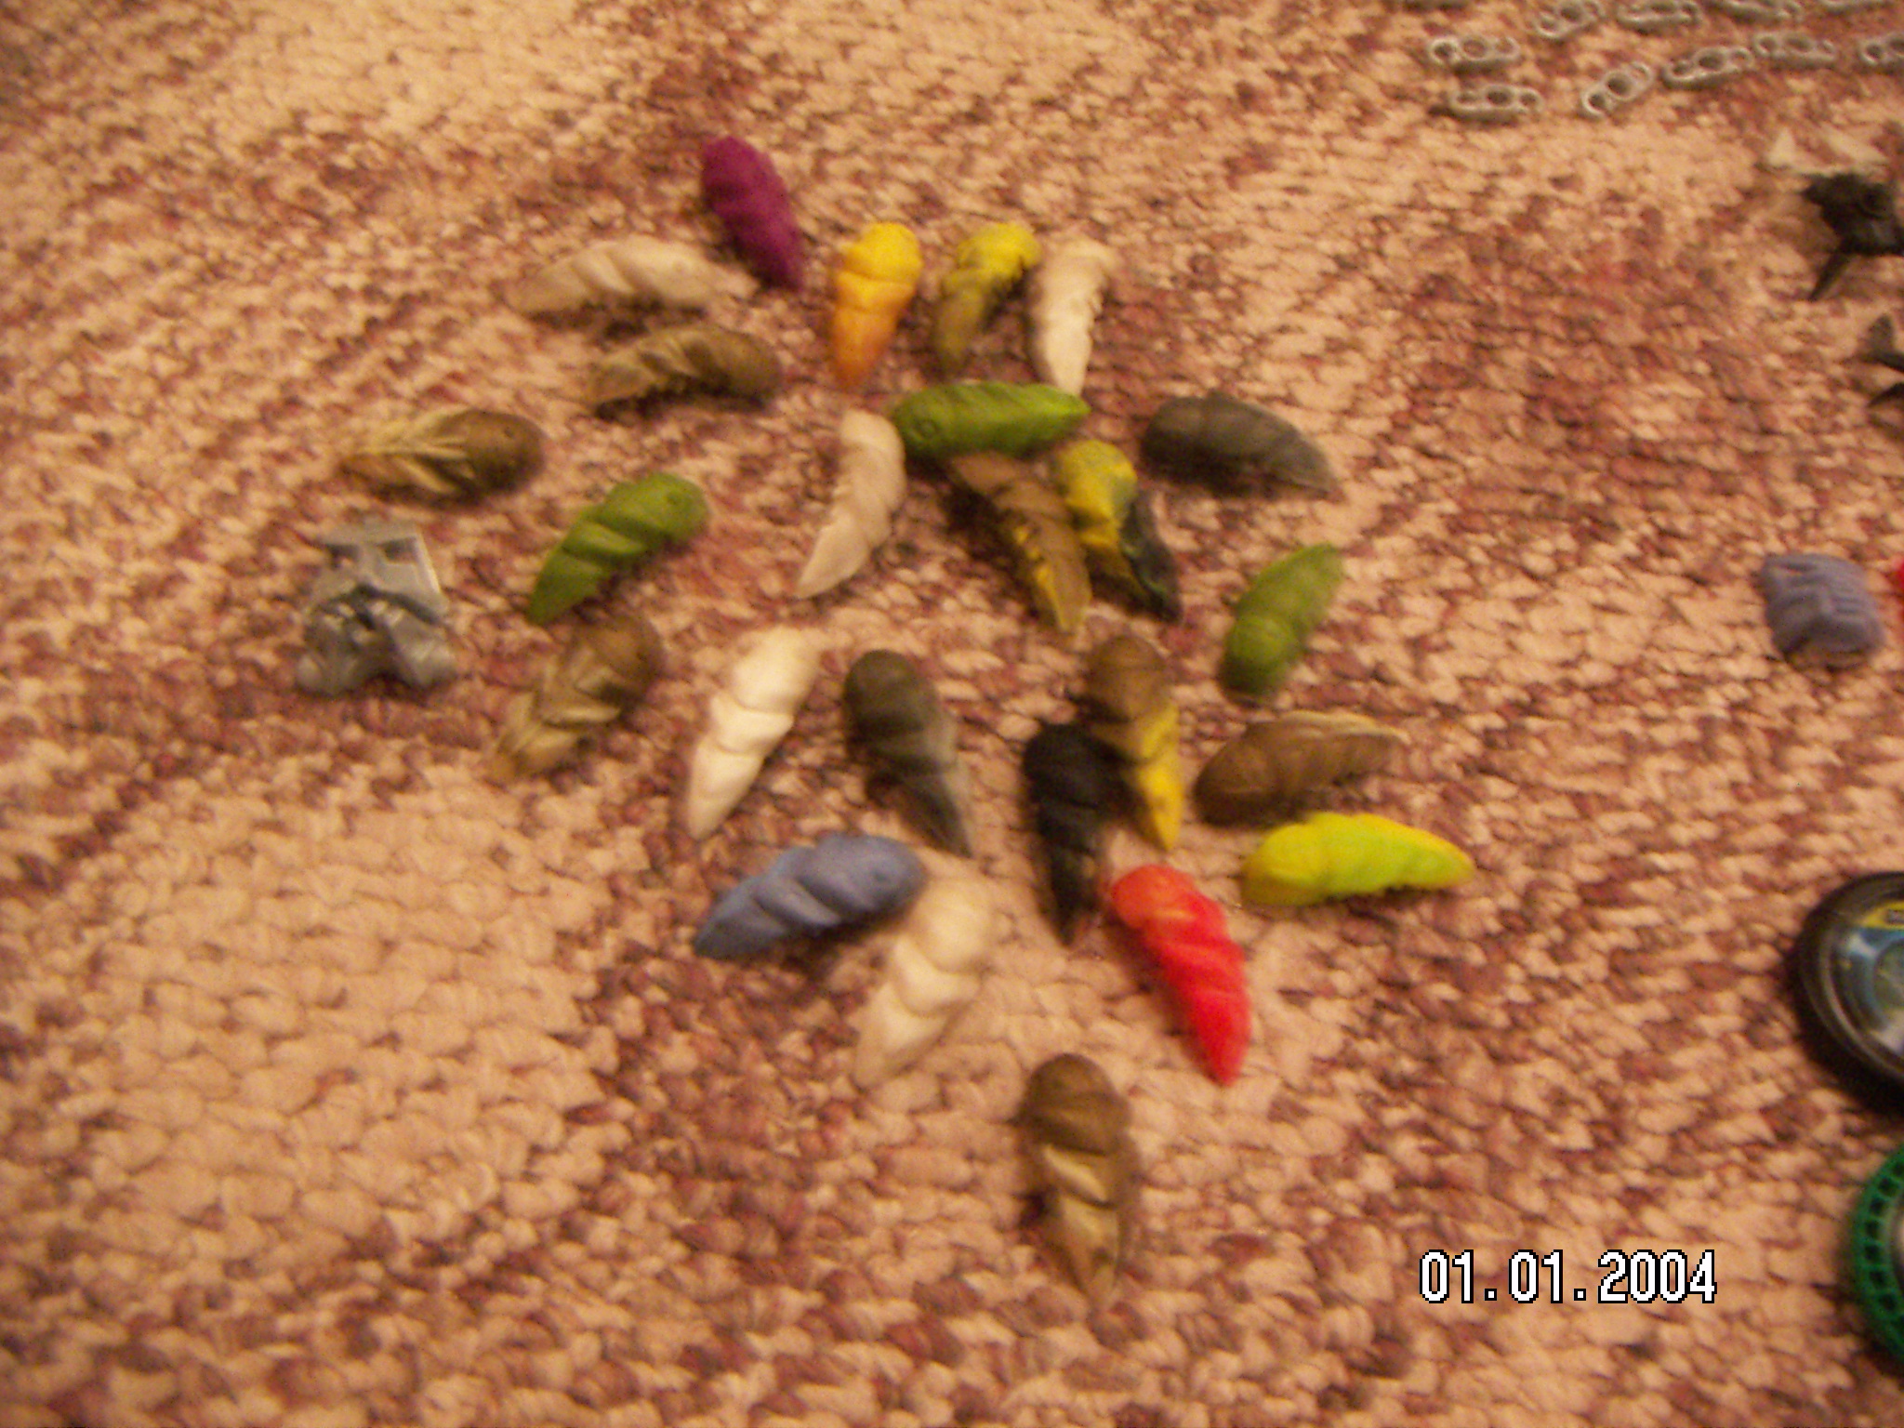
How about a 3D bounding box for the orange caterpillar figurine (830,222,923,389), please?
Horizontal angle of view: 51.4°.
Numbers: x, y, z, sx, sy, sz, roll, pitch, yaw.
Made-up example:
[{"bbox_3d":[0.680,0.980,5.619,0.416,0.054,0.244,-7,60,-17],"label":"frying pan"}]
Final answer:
[{"bbox_3d":[-0.018,-0.093,0.454,0.019,0.016,0.047,14,63,3],"label":"orange caterpillar figurine"}]

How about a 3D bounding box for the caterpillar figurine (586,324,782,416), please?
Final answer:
[{"bbox_3d":[-0.068,-0.088,0.504,0.051,0.015,0.017,-12,59,-8],"label":"caterpillar figurine"}]

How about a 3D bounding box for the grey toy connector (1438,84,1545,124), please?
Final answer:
[{"bbox_3d":[0.139,-0.157,0.511,0.024,0.004,0.008,2,60,1],"label":"grey toy connector"}]

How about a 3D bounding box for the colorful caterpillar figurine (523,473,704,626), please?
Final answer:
[{"bbox_3d":[-0.074,-0.037,0.433,0.046,0.015,0.017,-35,66,-19],"label":"colorful caterpillar figurine"}]

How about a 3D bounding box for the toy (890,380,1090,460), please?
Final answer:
[{"bbox_3d":[0.009,-0.066,0.442,0.045,0.016,0.018,-6,64,-7],"label":"toy"}]

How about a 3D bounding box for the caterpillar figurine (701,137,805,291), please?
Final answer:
[{"bbox_3d":[-0.046,-0.117,0.464,0.018,0.016,0.048,-21,67,-14],"label":"caterpillar figurine"}]

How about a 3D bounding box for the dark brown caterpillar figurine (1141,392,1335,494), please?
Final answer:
[{"bbox_3d":[0.071,-0.067,0.491,0.050,0.015,0.017,13,59,8],"label":"dark brown caterpillar figurine"}]

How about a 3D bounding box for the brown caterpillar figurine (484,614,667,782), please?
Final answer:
[{"bbox_3d":[-0.077,-0.003,0.404,0.019,0.016,0.046,34,66,13],"label":"brown caterpillar figurine"}]

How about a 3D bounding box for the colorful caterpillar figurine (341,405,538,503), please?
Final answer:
[{"bbox_3d":[-0.115,-0.058,0.445,0.046,0.015,0.017,1,60,0],"label":"colorful caterpillar figurine"}]

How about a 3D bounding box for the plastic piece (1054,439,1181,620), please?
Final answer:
[{"bbox_3d":[0.037,-0.041,0.437,0.017,0.015,0.046,-18,62,-11],"label":"plastic piece"}]

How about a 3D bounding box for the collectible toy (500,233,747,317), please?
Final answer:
[{"bbox_3d":[-0.087,-0.114,0.520,0.055,0.015,0.017,-5,58,-3],"label":"collectible toy"}]

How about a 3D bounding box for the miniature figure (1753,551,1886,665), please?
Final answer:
[{"bbox_3d":[0.191,-0.023,0.434,0.026,0.012,0.026,0,63,-4],"label":"miniature figure"}]

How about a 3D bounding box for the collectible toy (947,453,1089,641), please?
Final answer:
[{"bbox_3d":[0.016,-0.040,0.435,0.017,0.016,0.047,-22,62,-12],"label":"collectible toy"}]

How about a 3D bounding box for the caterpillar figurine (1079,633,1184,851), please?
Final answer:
[{"bbox_3d":[0.044,0.005,0.446,0.017,0.015,0.052,-8,58,-5],"label":"caterpillar figurine"}]

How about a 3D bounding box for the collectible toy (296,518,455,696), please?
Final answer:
[{"bbox_3d":[-0.120,-0.022,0.412,0.030,0.015,0.037,-6,64,-7],"label":"collectible toy"}]

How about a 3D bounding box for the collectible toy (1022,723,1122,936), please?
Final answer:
[{"bbox_3d":[0.023,0.022,0.400,0.017,0.015,0.045,1,60,0],"label":"collectible toy"}]

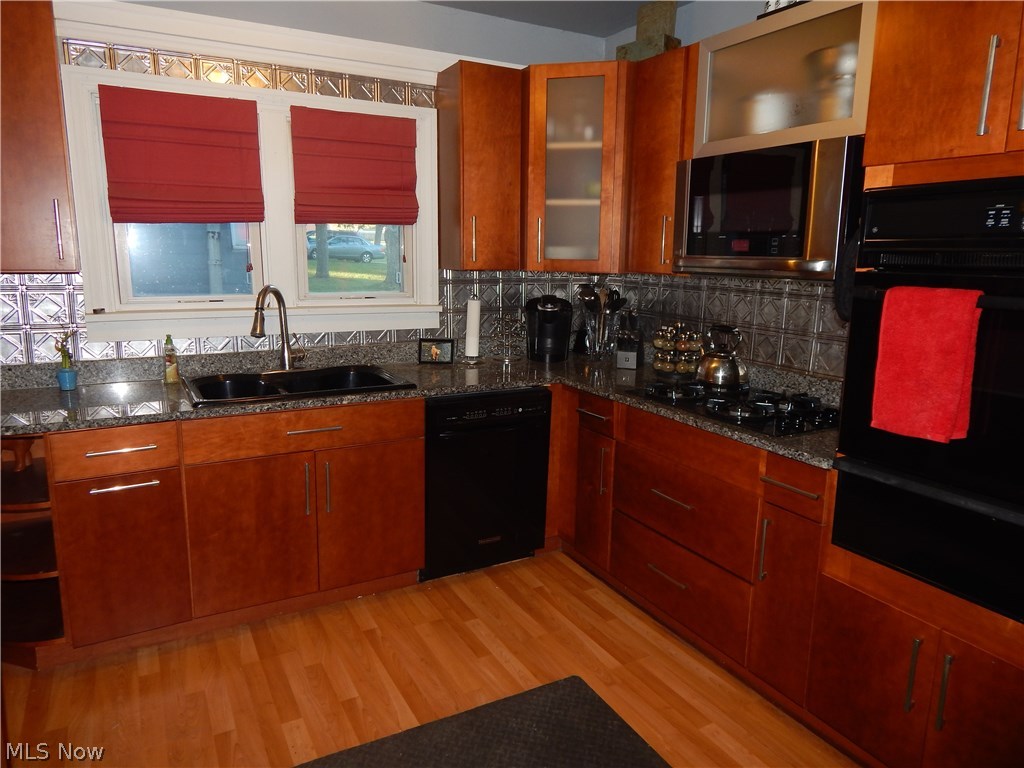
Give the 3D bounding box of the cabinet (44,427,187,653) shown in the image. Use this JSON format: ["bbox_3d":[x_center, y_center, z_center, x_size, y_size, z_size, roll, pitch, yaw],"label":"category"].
[{"bbox_3d":[-1.488,0.466,2.514,0.385,0.773,0.620,-5,12,-28],"label":"cabinet"}]

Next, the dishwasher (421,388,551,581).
[{"bbox_3d":[-0.239,0.419,3.201,0.605,0.872,0.610,-5,12,-28],"label":"dishwasher"}]

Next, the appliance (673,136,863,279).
[{"bbox_3d":[1.002,-0.627,2.439,0.375,0.440,0.750,-5,12,-28],"label":"appliance"}]

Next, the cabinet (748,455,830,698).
[{"bbox_3d":[1.113,0.578,2.158,0.605,0.773,0.232,-5,12,-28],"label":"cabinet"}]

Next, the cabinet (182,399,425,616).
[{"bbox_3d":[-0.918,0.415,2.824,0.917,0.773,0.620,-5,12,-28],"label":"cabinet"}]

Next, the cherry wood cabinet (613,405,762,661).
[{"bbox_3d":[0.871,0.496,2.585,0.590,0.765,0.765,-5,12,-28],"label":"cherry wood cabinet"}]

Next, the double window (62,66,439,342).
[{"bbox_3d":[-1.052,-0.752,2.936,1.520,1.050,0.120,-5,12,-28],"label":"double window"}]

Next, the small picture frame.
[{"bbox_3d":[-0.389,-0.170,3.345,0.172,0.130,0.030,0,3,-6],"label":"small picture frame"}]

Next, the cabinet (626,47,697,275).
[{"bbox_3d":[0.788,-0.953,2.877,0.335,0.912,0.360,-5,12,-28],"label":"cabinet"}]

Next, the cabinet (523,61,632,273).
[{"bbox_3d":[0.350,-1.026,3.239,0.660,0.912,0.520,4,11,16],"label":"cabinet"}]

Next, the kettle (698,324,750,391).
[{"bbox_3d":[0.857,-0.116,2.658,0.200,0.235,0.195,4,11,18],"label":"kettle"}]

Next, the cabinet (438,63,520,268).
[{"bbox_3d":[-0.172,-1.019,3.162,0.305,0.912,0.335,-5,12,-28],"label":"cabinet"}]

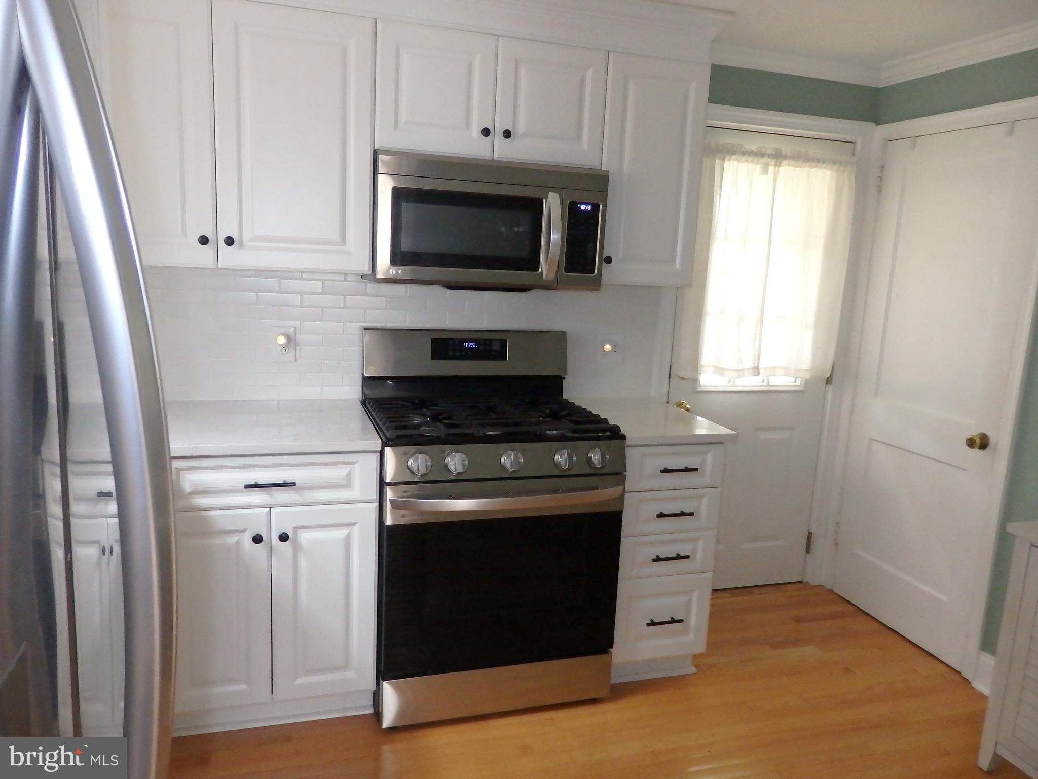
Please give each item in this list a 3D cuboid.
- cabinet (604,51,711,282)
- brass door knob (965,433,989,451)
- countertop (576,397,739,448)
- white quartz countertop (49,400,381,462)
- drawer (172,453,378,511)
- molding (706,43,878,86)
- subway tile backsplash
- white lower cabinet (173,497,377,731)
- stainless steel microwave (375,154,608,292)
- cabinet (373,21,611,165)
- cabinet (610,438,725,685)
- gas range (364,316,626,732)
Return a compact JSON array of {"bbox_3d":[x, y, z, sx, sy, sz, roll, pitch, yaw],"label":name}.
[{"bbox_3d":[0.417,-0.773,2.742,0.377,0.757,0.345,0,11,-17],"label":"cabinet"},{"bbox_3d":[1.671,0.189,2.738,0.055,0.062,0.062,0,11,-17],"label":"brass door knob"},{"bbox_3d":[0.448,0.104,2.771,0.419,0.030,0.628,0,11,-17],"label":"countertop"},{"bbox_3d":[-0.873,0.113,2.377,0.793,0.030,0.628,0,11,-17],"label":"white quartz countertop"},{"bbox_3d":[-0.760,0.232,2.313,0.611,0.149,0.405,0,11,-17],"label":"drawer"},{"bbox_3d":[1.075,-1.296,2.983,0.950,0.082,0.070,0,11,-17],"label":"molding"},{"bbox_3d":[-0.370,-0.192,2.796,1.980,0.468,0.012,0,11,-17],"label":"subway tile backsplash"},{"bbox_3d":[-0.815,0.641,2.504,0.611,0.727,0.615,0,11,-17],"label":"white lower cabinet"},{"bbox_3d":[-0.123,-0.564,2.586,0.757,0.400,0.410,0,11,-17],"label":"stainless steel microwave"},{"bbox_3d":[-0.118,-0.956,2.546,0.762,0.377,0.345,0,11,-17],"label":"cabinet"},{"bbox_3d":[0.410,0.555,2.853,0.389,0.886,0.615,0,11,-17],"label":"cabinet"},{"bbox_3d":[-0.120,0.421,2.597,0.758,1.190,0.710,0,11,-17],"label":"gas range"}]

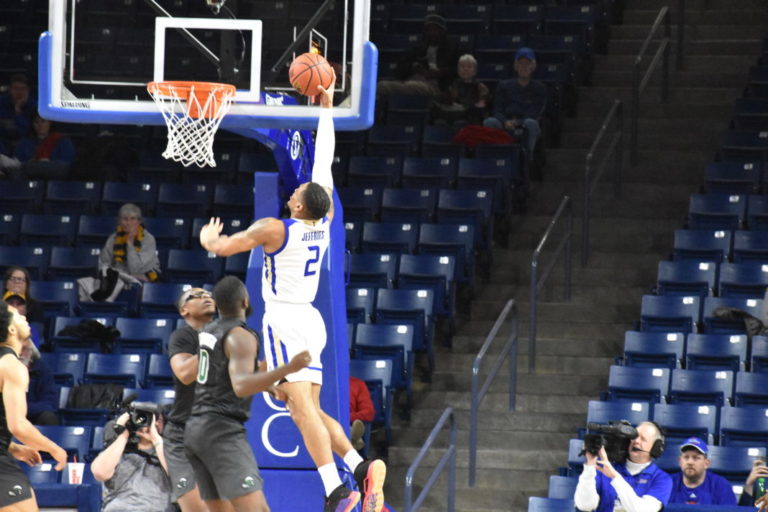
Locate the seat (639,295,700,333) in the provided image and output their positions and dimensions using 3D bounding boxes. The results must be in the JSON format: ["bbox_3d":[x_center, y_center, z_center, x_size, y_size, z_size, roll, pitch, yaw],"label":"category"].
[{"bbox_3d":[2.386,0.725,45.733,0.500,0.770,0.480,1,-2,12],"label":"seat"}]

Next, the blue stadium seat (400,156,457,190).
[{"bbox_3d":[0.330,-0.472,48.347,0.510,0.820,0.500,1,-3,13],"label":"blue stadium seat"}]

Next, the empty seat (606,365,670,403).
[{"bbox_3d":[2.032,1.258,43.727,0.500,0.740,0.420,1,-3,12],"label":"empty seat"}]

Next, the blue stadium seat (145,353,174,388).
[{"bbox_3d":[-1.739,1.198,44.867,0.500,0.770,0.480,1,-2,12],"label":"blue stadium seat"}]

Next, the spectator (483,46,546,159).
[{"bbox_3d":[1.212,-1.336,50.882,0.580,1.250,0.800,1,-2,12],"label":"spectator"}]

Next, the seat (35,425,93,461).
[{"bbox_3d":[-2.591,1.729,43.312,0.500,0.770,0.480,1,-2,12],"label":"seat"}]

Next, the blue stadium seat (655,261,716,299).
[{"bbox_3d":[2.487,0.453,45.408,0.510,0.820,0.500,1,-3,13],"label":"blue stadium seat"}]

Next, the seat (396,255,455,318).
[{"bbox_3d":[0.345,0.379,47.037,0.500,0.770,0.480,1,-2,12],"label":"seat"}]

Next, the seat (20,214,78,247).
[{"bbox_3d":[-2.978,0.026,47.527,0.500,0.780,0.500,1,-2,12],"label":"seat"}]

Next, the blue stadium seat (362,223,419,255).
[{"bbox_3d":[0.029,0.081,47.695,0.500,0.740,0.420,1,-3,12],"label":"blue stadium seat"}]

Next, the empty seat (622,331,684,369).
[{"bbox_3d":[2.149,1.001,43.825,0.510,0.780,0.500,1,-2,12],"label":"empty seat"}]

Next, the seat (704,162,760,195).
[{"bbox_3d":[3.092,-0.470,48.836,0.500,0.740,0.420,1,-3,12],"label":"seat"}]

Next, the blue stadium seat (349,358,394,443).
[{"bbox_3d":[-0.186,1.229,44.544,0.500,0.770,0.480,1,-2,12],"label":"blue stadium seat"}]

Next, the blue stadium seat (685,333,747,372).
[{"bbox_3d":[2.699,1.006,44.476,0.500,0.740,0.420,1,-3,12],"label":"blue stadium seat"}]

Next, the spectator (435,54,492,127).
[{"bbox_3d":[0.706,-1.297,50.122,0.500,1.162,0.800,1,-2,12],"label":"spectator"}]

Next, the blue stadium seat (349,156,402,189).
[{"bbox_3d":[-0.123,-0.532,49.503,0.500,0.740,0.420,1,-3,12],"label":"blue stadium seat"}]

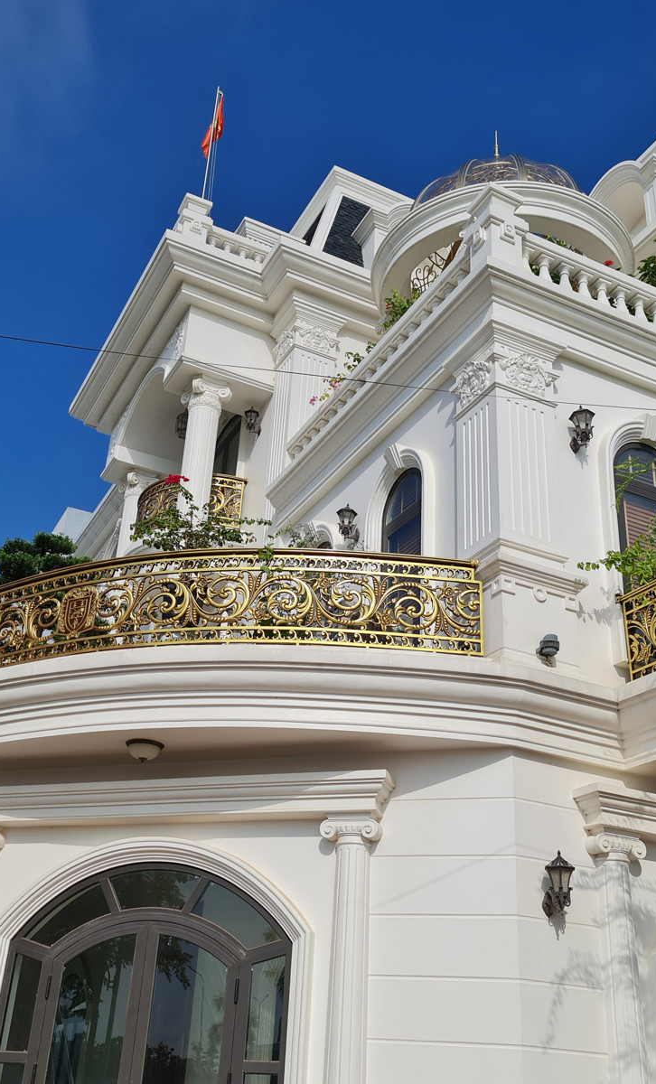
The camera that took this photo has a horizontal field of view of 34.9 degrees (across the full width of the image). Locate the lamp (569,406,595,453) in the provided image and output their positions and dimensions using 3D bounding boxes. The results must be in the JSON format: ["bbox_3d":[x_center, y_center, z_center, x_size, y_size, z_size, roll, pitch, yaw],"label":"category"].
[{"bbox_3d":[2.542,-1.147,10.477,0.236,0.499,0.306,16,-29,-24],"label":"lamp"}]

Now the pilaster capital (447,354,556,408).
[{"bbox_3d":[1.787,-1.466,10.630,0.823,0.455,0.796,16,-29,-24],"label":"pilaster capital"}]

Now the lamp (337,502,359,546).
[{"bbox_3d":[0.238,-0.229,12.069,0.277,0.473,0.232,16,-30,-22],"label":"lamp"}]

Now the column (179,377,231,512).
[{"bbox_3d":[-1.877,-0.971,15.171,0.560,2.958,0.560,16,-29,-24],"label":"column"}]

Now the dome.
[{"bbox_3d":[2.659,-4.860,16.488,3.281,1.706,3.281,16,-29,-24],"label":"dome"}]

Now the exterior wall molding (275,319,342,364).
[{"bbox_3d":[-0.313,-2.903,15.961,0.814,0.472,0.787,16,-29,-24],"label":"exterior wall molding"}]

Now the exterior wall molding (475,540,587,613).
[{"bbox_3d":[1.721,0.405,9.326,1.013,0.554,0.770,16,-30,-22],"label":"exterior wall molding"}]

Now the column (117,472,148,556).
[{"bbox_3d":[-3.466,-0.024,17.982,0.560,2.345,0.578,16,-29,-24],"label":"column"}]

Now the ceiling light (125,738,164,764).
[{"bbox_3d":[-1.604,1.823,9.063,0.341,0.184,0.341,-7,-28,19],"label":"ceiling light"}]

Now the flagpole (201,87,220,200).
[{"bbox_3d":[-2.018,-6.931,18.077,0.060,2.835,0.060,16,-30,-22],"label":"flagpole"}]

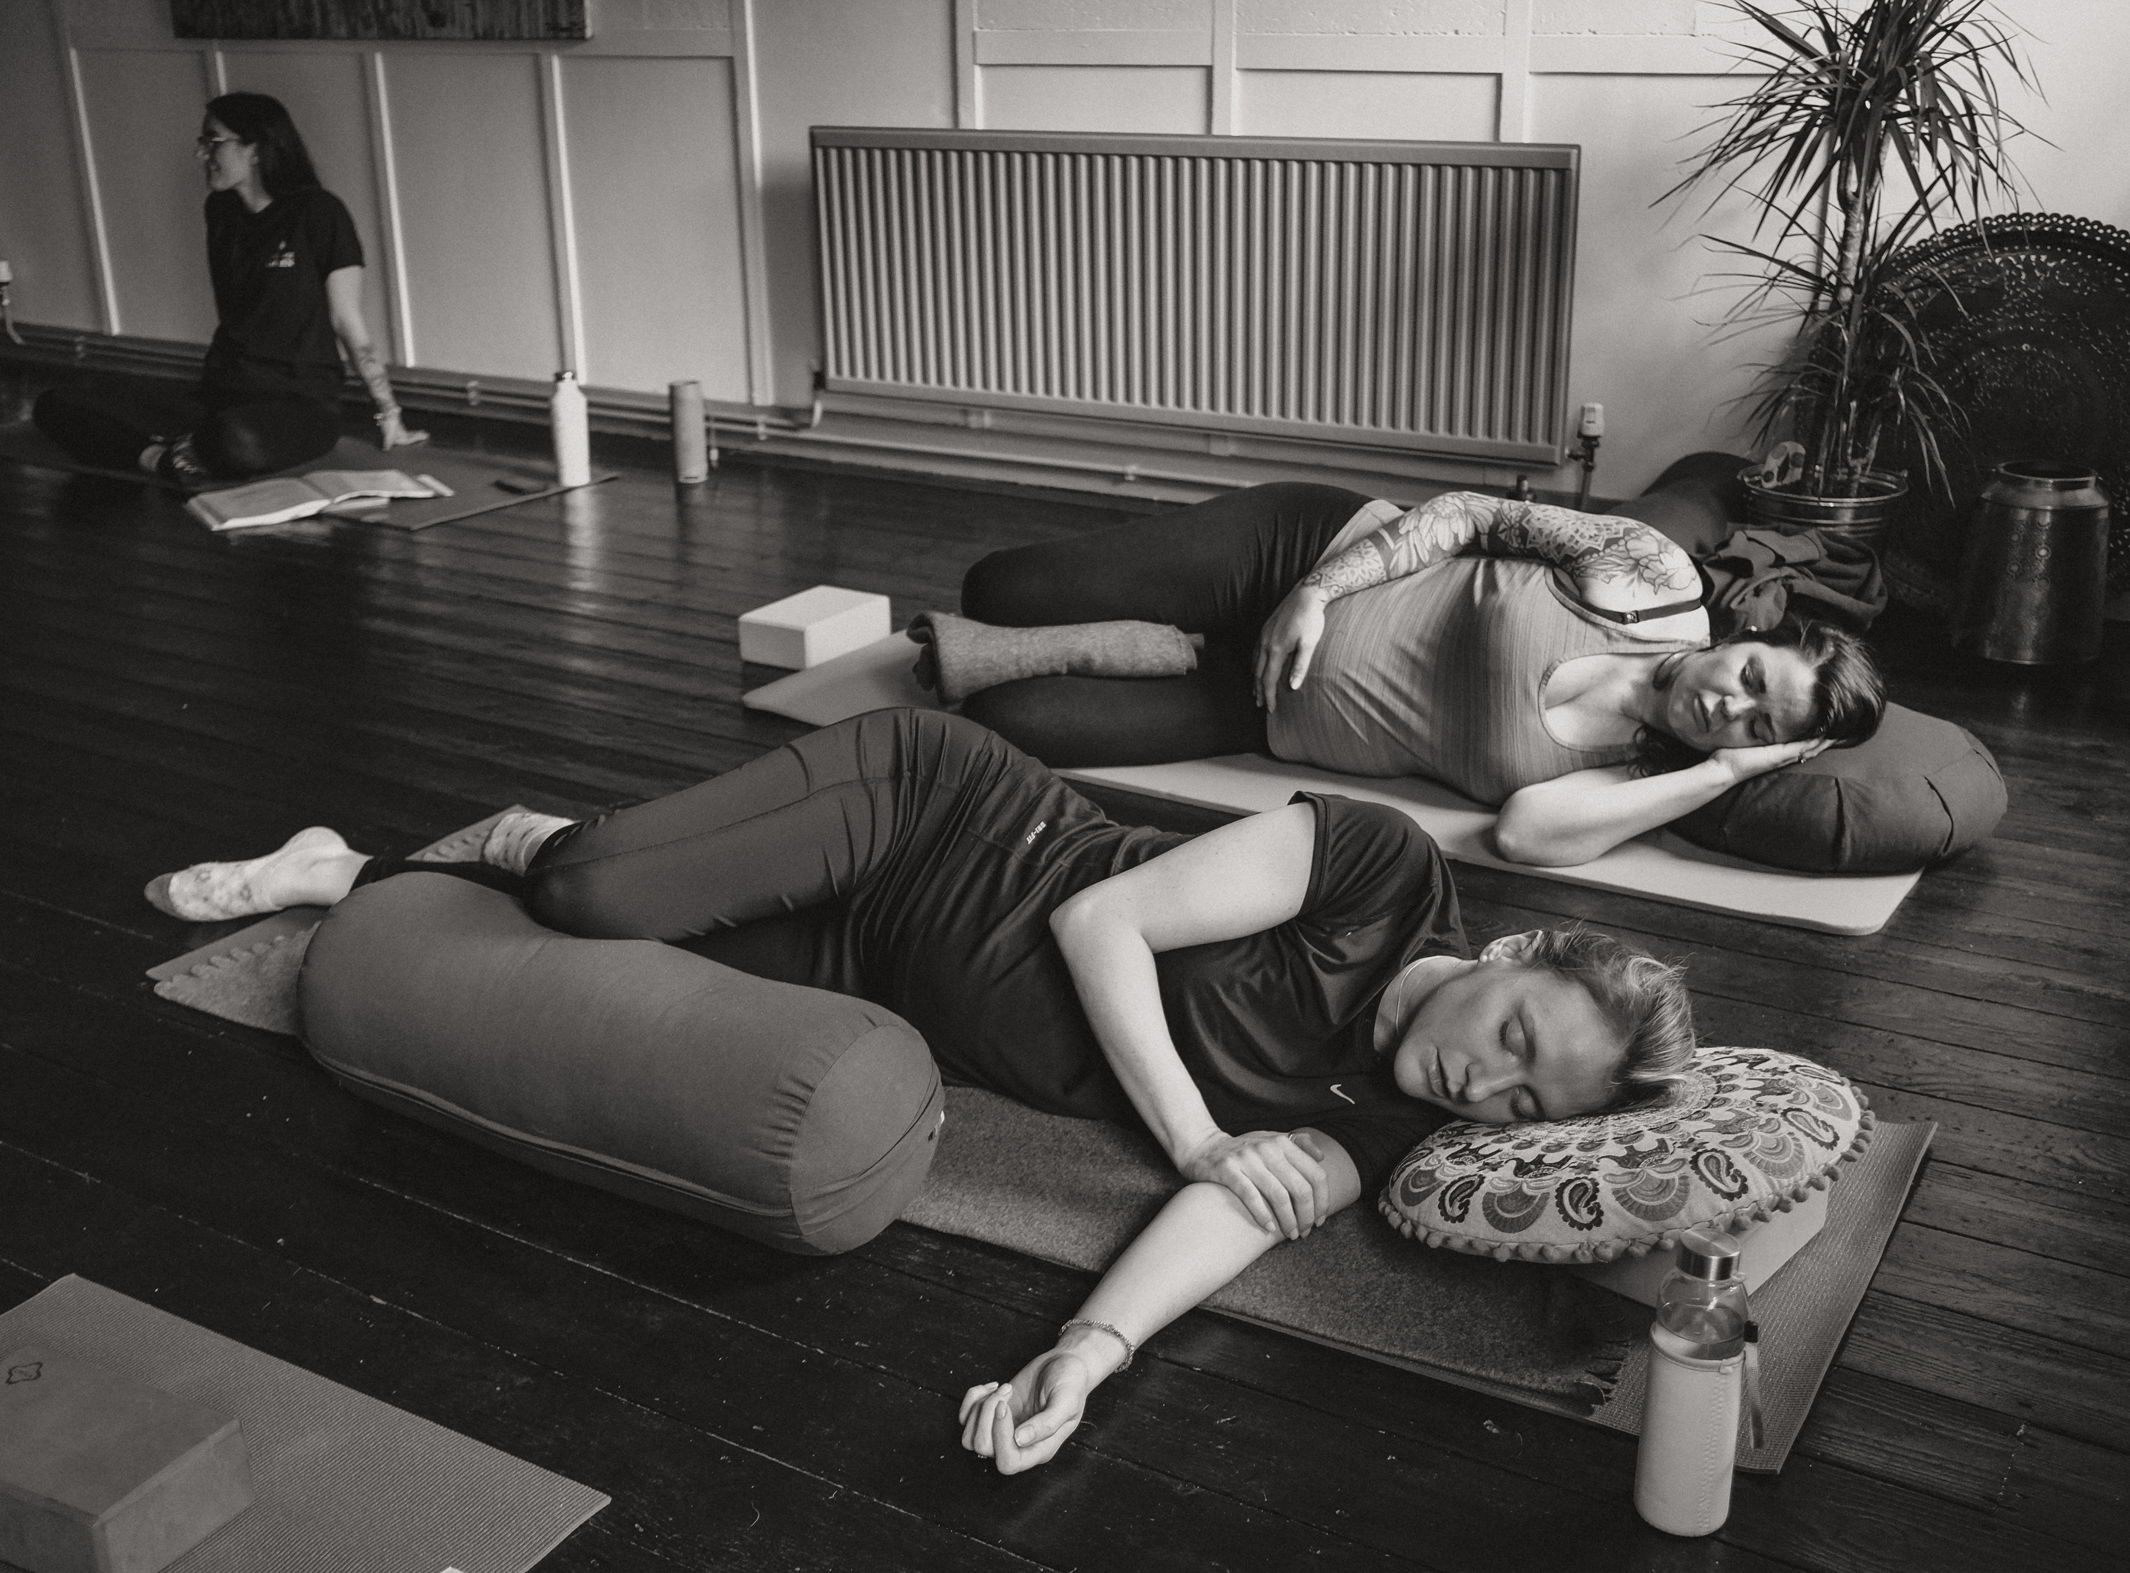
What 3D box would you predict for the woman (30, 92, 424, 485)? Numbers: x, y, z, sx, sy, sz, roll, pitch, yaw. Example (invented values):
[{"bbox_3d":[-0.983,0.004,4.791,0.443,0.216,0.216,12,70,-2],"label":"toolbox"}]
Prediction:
[{"bbox_3d":[-1.933,-1.158,5.241,0.900,0.810,0.660,10,23,28],"label":"woman"}]

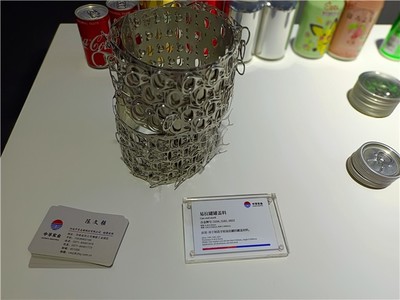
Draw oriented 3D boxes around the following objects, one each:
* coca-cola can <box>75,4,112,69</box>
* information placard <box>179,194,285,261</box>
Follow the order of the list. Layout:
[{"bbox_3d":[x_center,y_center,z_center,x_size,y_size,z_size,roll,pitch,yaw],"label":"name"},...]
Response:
[{"bbox_3d":[-0.176,-0.193,0.499,0.055,0.092,0.055,-13,52,-14],"label":"coca-cola can"},{"bbox_3d":[0.039,0.087,0.333,0.114,0.011,0.075,-1,50,-5],"label":"information placard"}]

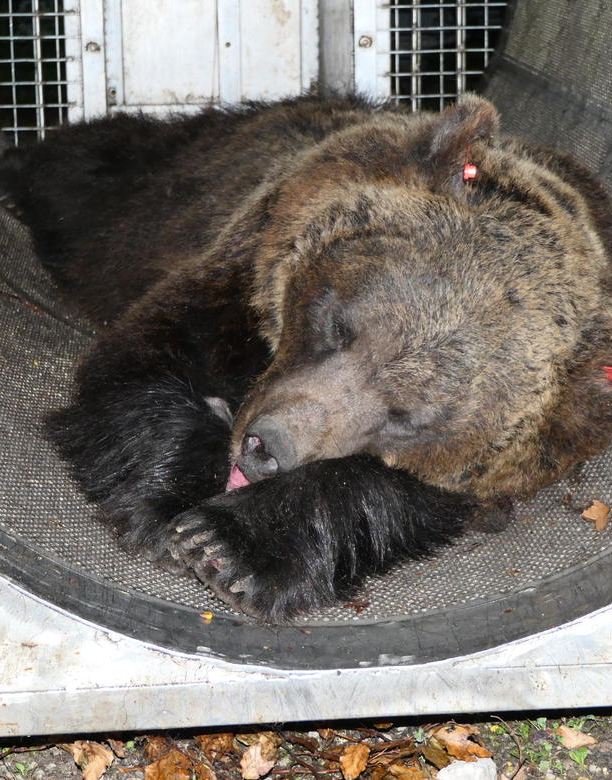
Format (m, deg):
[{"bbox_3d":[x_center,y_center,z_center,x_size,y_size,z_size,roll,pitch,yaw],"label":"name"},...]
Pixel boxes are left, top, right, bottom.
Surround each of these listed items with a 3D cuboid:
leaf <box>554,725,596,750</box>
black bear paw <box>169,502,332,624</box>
[{"bbox_3d":[0.250,0.324,2.000,0.036,0.014,0.042,-7,20,-18],"label":"leaf"},{"bbox_3d":[-0.051,0.153,1.947,0.125,0.060,0.112,-17,37,-15],"label":"black bear paw"}]

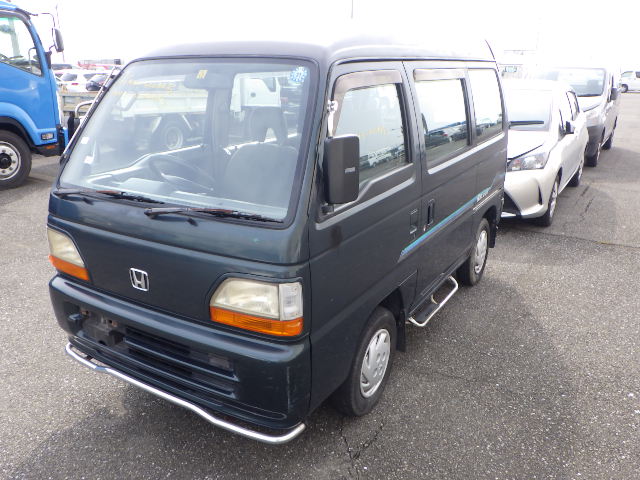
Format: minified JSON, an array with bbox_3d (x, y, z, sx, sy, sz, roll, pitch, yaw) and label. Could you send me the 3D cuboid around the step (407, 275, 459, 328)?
[{"bbox_3d":[0.697,0.369,3.154,0.140,0.075,0.710,10,21,30],"label":"step"}]

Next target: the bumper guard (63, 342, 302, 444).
[{"bbox_3d":[-0.689,0.622,2.266,1.350,0.085,0.220,10,21,30],"label":"bumper guard"}]

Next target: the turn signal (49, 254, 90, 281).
[{"bbox_3d":[-1.137,0.124,2.408,0.330,0.080,0.110,16,24,42],"label":"turn signal"}]

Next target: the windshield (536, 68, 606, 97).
[{"bbox_3d":[4.435,-2.852,9.356,1.300,0.140,0.720,10,64,30],"label":"windshield"}]

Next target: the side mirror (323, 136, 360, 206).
[{"bbox_3d":[0.074,-0.246,1.834,0.135,0.230,0.080,10,21,30],"label":"side mirror"}]

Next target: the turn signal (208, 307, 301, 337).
[{"bbox_3d":[-0.234,0.287,1.877,0.330,0.080,0.110,5,19,18],"label":"turn signal"}]

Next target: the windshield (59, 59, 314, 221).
[{"bbox_3d":[-0.585,-0.457,2.110,1.280,0.660,0.110,10,-13,30],"label":"windshield"}]

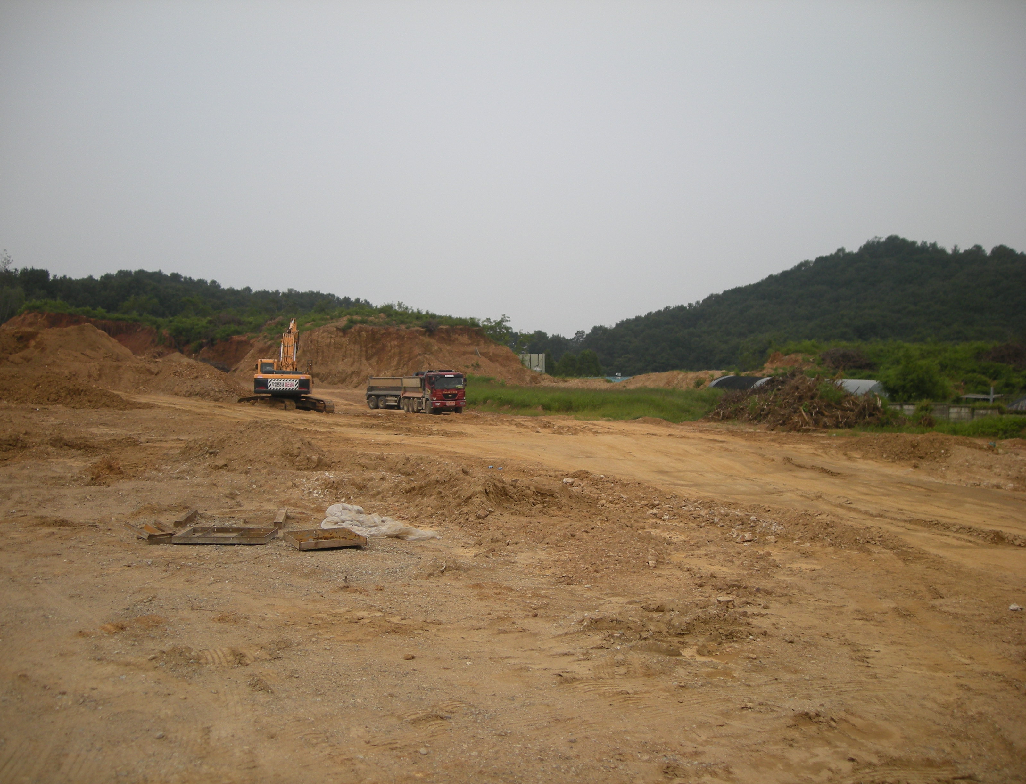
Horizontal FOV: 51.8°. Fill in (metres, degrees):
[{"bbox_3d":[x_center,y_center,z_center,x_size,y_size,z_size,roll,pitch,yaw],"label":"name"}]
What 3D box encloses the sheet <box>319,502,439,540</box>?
[{"bbox_3d":[-1.400,1.320,11.050,1.300,0.250,1.000,0,1,15],"label":"sheet"}]

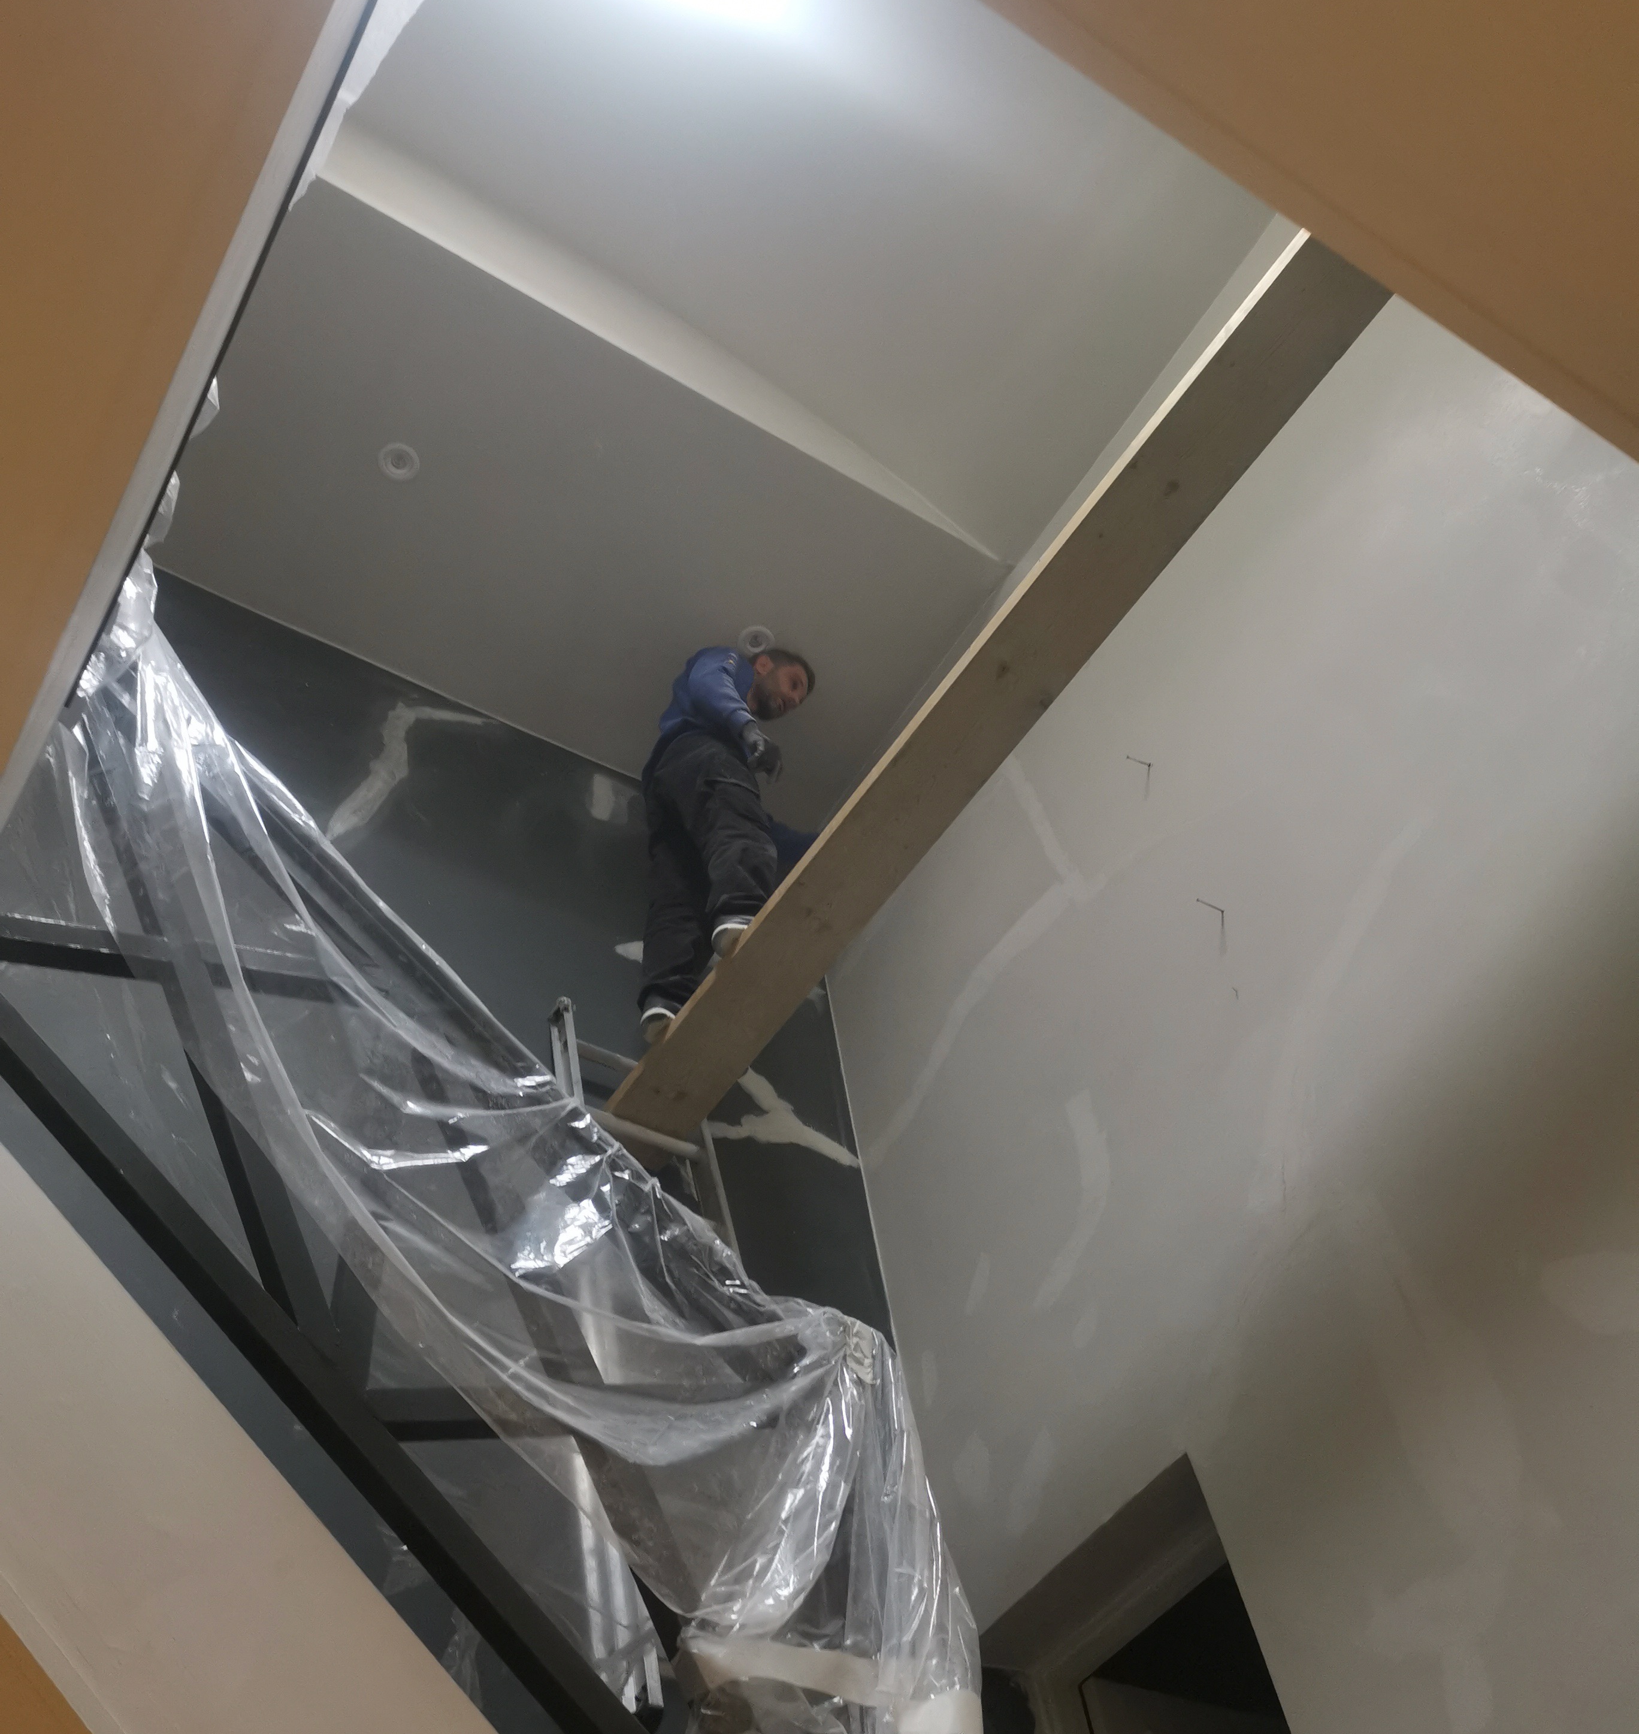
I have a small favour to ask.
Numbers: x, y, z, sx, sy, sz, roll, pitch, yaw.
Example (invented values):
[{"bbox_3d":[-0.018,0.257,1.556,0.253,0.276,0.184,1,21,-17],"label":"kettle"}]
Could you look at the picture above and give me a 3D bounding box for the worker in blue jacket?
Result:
[{"bbox_3d":[-0.169,-0.144,4.513,0.660,1.620,0.560,10,-56,-16],"label":"worker in blue jacket"}]

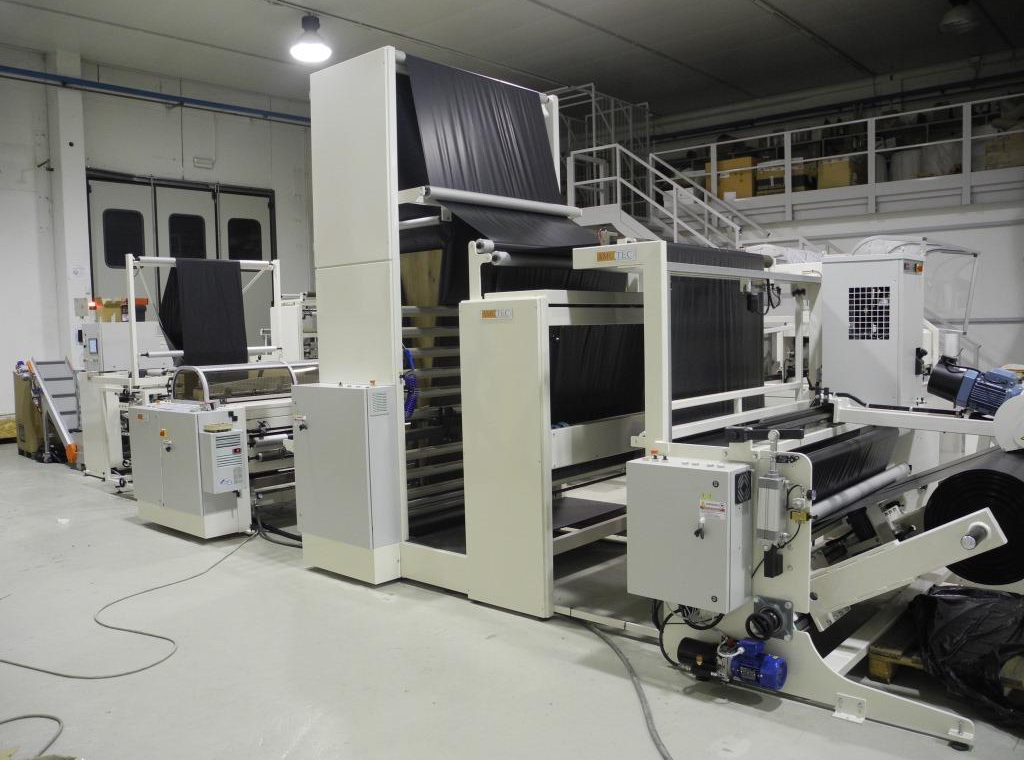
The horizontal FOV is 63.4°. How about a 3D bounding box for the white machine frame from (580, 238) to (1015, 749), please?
[{"bbox_3d":[1.649,0.331,4.268,1.906,2.041,2.030,2,5,41],"label":"white machine frame"}]

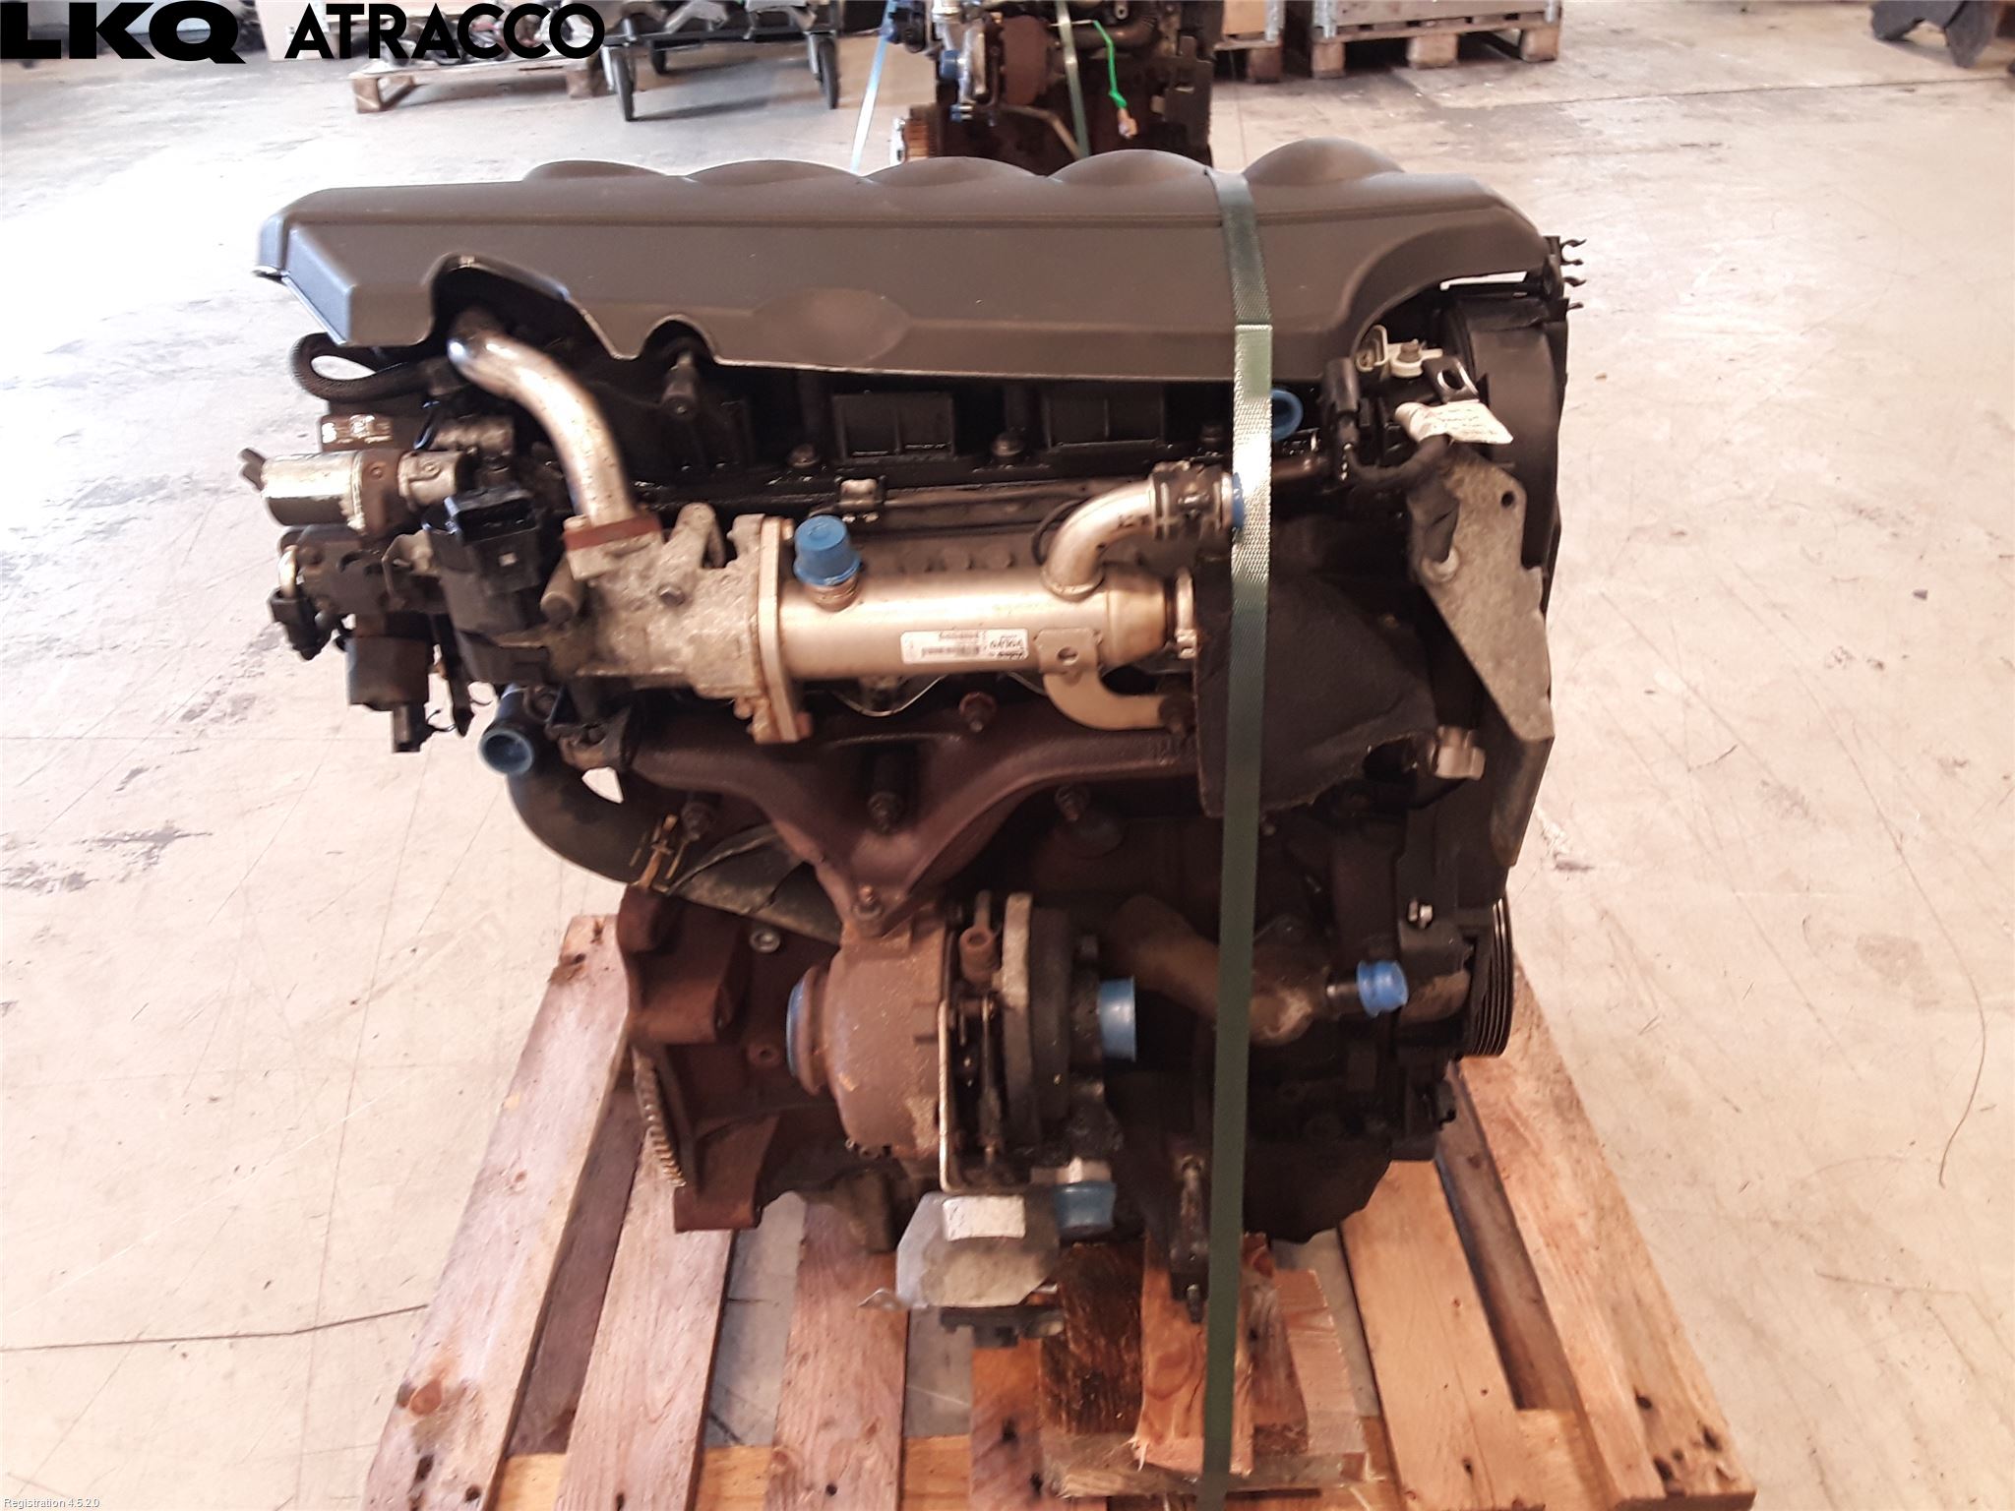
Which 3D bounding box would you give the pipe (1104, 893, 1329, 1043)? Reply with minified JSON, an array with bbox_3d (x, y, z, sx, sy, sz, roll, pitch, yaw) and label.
[{"bbox_3d":[0.110,0.115,0.875,0.118,0.066,0.055,-1,31,1],"label":"pipe"}]

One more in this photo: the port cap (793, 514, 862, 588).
[{"bbox_3d":[-0.085,-0.095,0.757,0.031,0.020,0.031,-7,44,3],"label":"port cap"}]

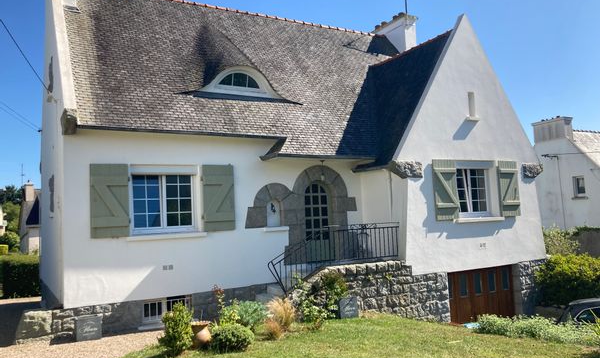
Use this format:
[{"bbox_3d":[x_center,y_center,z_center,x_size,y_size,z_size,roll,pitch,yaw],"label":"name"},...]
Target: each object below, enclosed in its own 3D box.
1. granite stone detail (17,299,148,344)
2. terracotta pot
[{"bbox_3d":[-3.947,2.585,8.878,2.170,0.628,0.350,0,-6,-30],"label":"granite stone detail"},{"bbox_3d":[-1.568,2.451,7.649,0.313,0.424,0.313,-3,-4,0],"label":"terracotta pot"}]

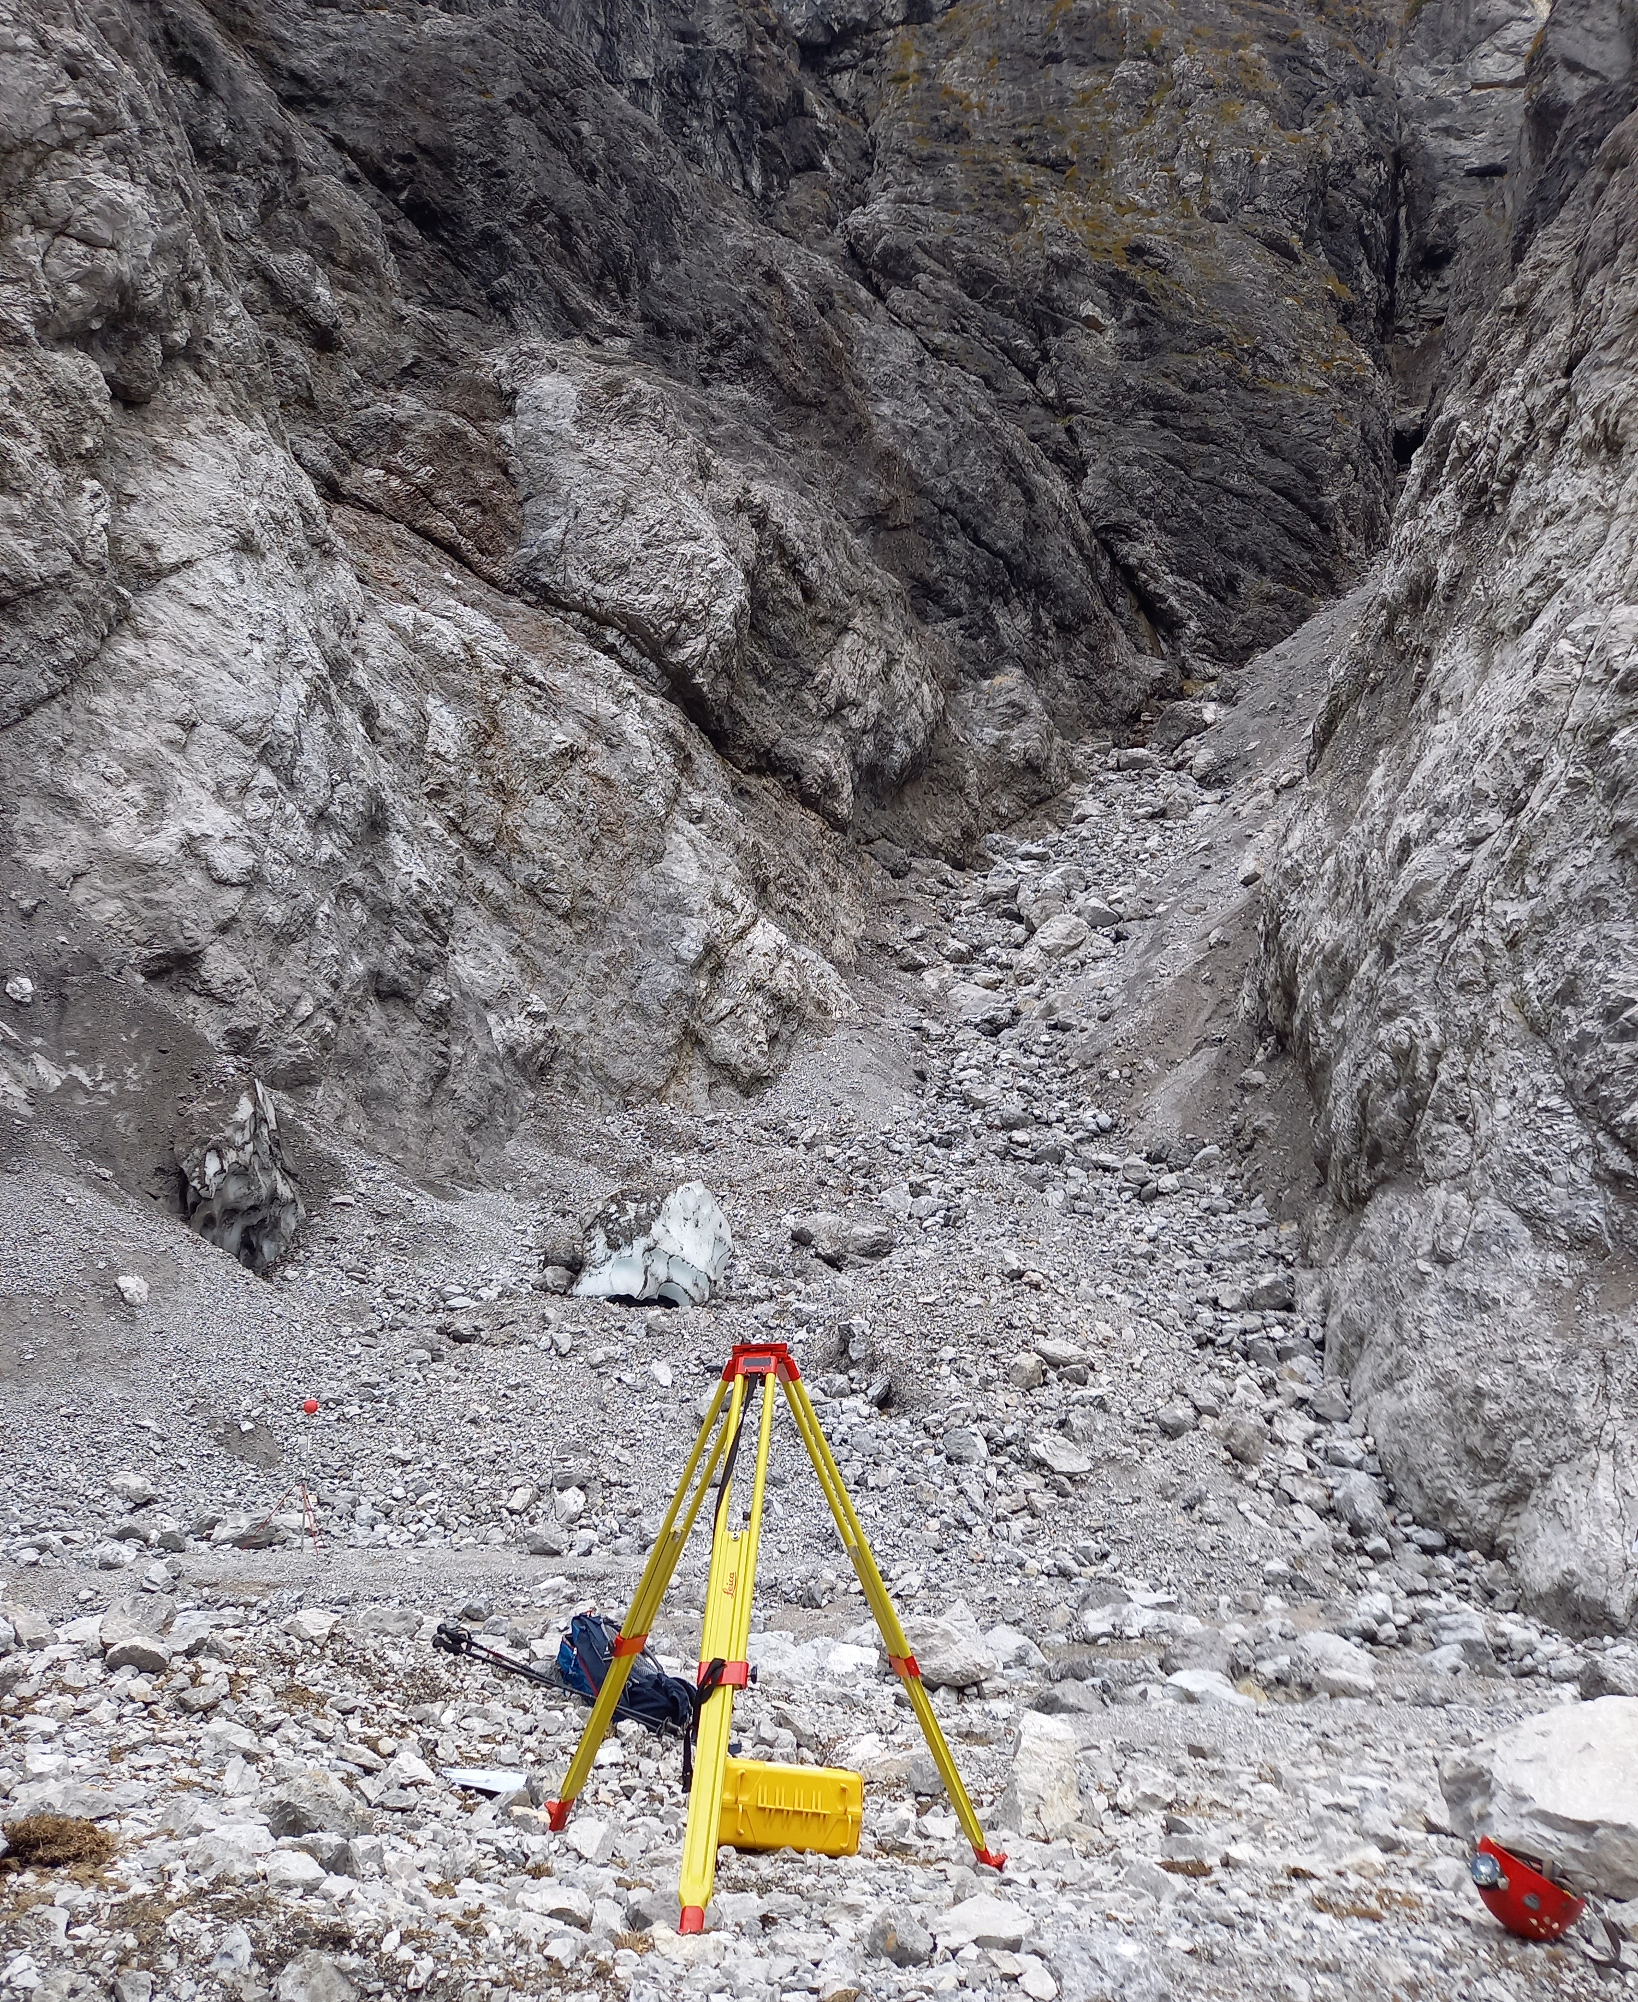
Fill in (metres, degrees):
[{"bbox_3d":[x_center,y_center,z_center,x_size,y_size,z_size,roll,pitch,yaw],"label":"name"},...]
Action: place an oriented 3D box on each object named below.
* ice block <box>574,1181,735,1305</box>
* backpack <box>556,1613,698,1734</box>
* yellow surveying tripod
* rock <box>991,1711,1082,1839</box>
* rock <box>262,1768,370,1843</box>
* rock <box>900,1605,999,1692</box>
[{"bbox_3d":[-2.676,3.903,25.500,2.450,1.850,1.900,-1,-18,0],"label":"ice block"},{"bbox_3d":[-0.770,2.689,6.300,0.270,0.550,0.310,-28,-20,-46],"label":"backpack"},{"bbox_3d":[-0.252,1.706,4.402,1.356,1.462,1.210,-4,-19,8],"label":"yellow surveying tripod"},{"bbox_3d":[0.698,2.492,5.080,0.280,0.370,0.270,-1,-18,0],"label":"rock"},{"bbox_3d":[-1.447,2.316,4.550,0.280,0.180,0.240,-1,-18,0],"label":"rock"},{"bbox_3d":[0.653,3.289,8.000,0.520,0.360,0.450,-1,-18,0],"label":"rock"}]

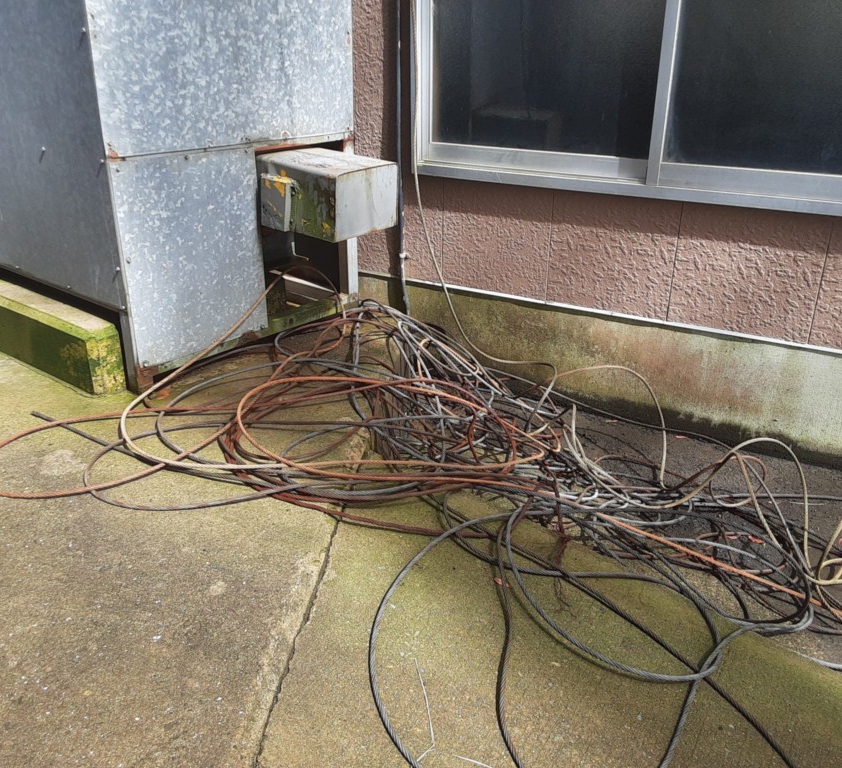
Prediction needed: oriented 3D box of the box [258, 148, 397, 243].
[{"bbox_3d":[-0.326,-0.668,2.790,0.382,0.217,0.303,21,32,34],"label":"box"}]

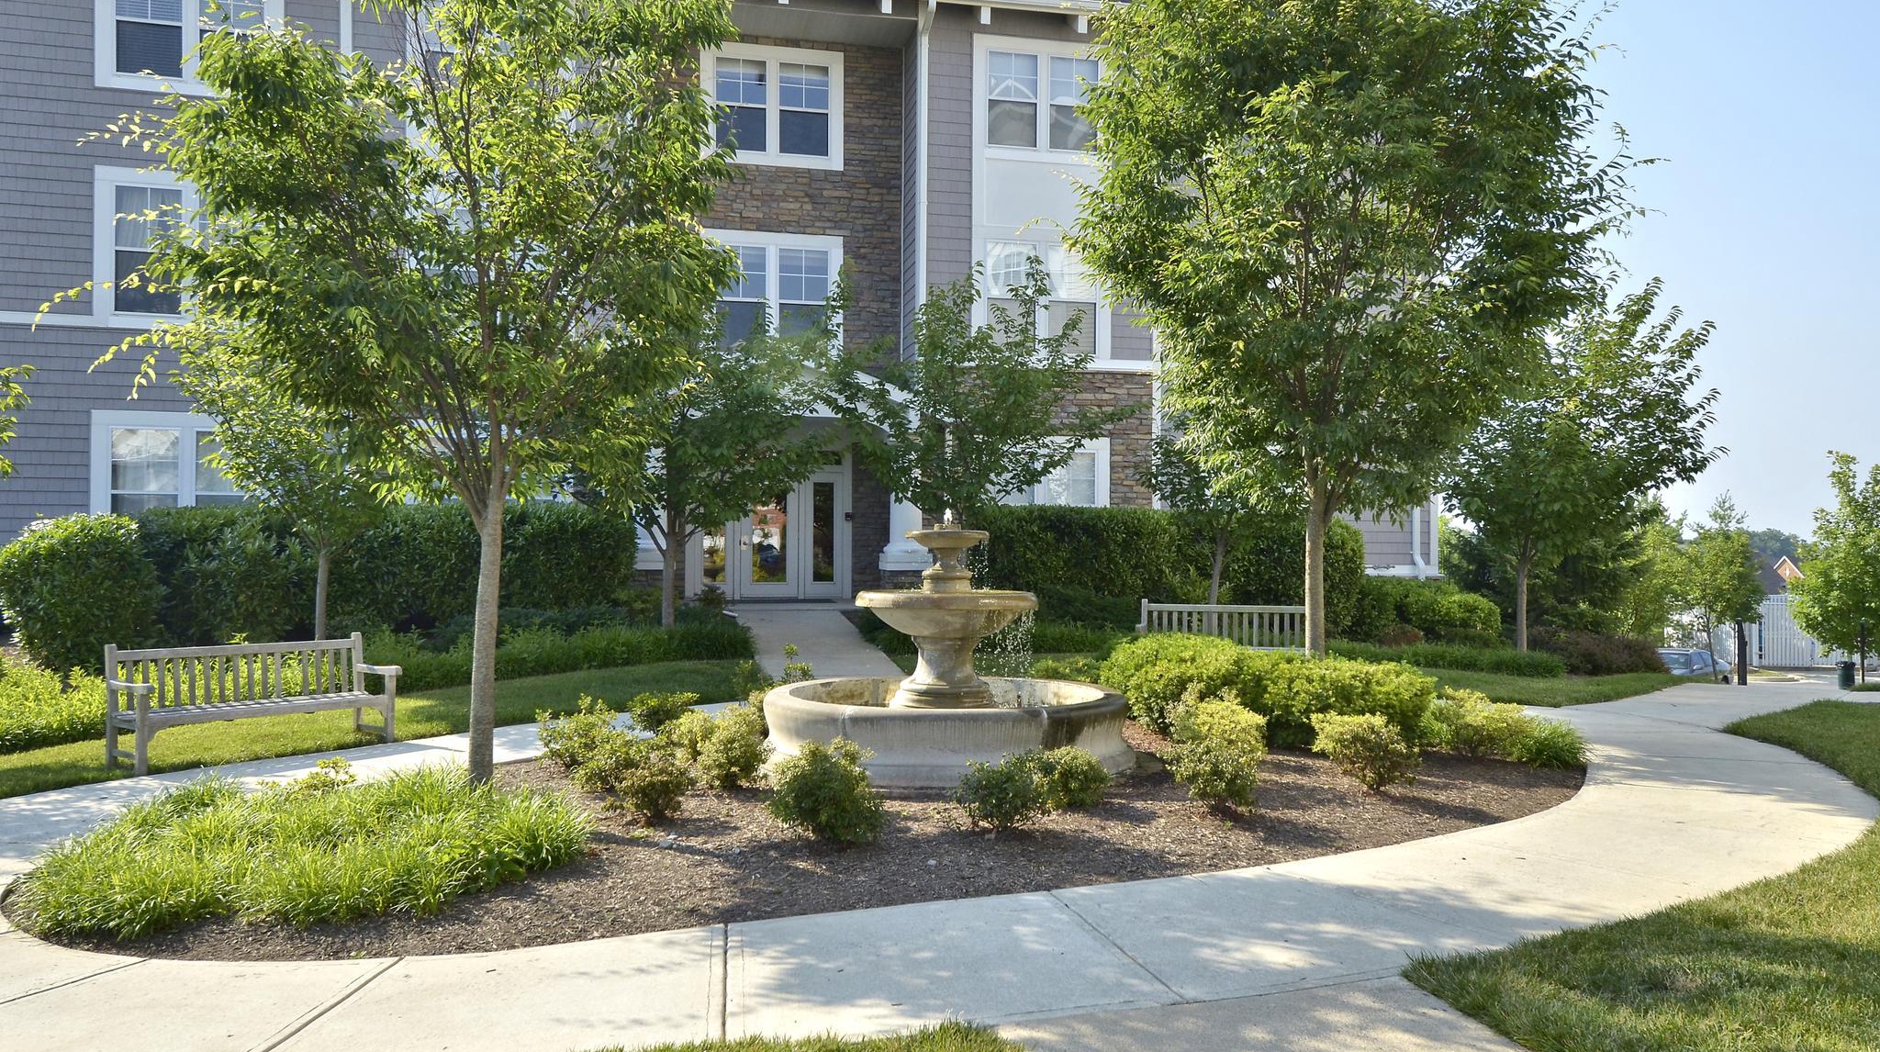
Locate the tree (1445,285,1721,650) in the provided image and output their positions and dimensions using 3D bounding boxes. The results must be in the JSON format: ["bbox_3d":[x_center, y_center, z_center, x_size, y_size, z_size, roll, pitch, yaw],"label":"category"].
[{"bbox_3d":[7.756,-0.710,17.307,3.350,4.700,3.200,0,-1,0],"label":"tree"}]

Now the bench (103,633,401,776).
[{"bbox_3d":[-4.897,1.216,10.119,0.610,0.870,1.870,0,-1,38],"label":"bench"}]

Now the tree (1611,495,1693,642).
[{"bbox_3d":[13.077,0.922,26.000,1.800,3.000,1.800,0,0,0],"label":"tree"}]

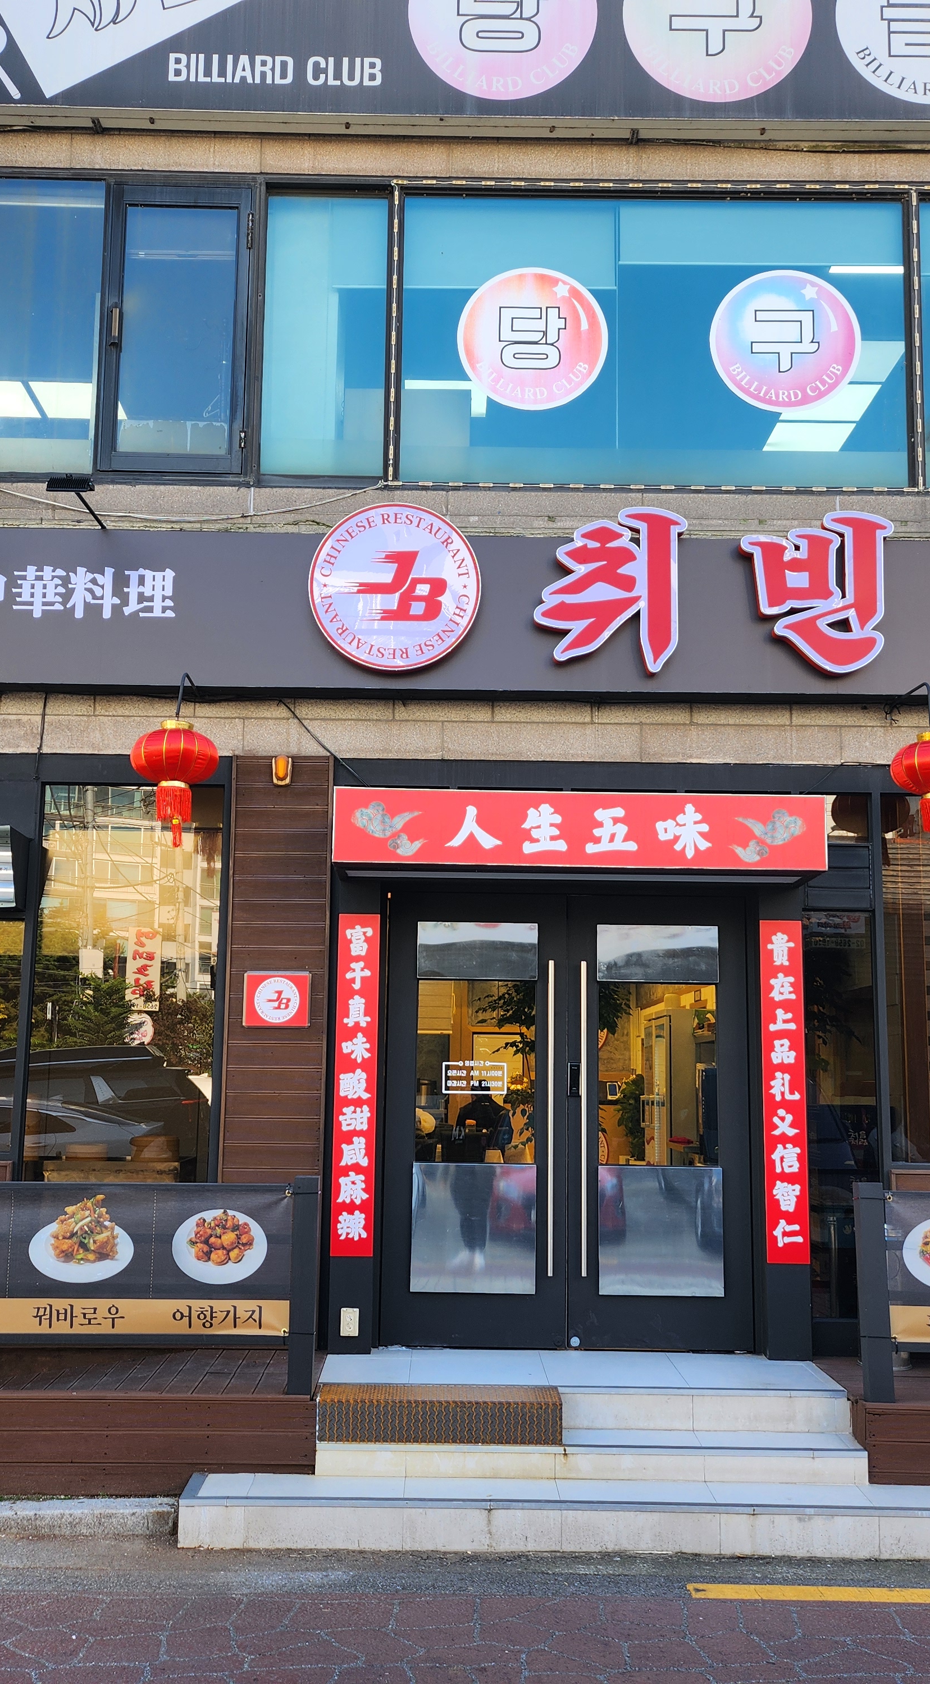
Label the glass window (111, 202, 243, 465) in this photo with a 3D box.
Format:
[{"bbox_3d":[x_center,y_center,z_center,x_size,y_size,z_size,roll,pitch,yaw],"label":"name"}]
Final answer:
[{"bbox_3d":[-1.519,-2.693,8.240,0.616,1.463,0.080,0,-9,0],"label":"glass window"}]

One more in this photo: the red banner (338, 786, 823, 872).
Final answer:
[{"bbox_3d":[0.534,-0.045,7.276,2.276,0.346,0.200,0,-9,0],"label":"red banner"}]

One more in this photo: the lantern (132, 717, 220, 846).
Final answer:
[{"bbox_3d":[-1.352,-0.281,7.275,0.411,0.610,0.411,0,-9,0],"label":"lantern"}]

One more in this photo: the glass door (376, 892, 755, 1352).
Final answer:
[{"bbox_3d":[0.492,1.333,7.538,1.812,2.166,0.080,1,-8,0],"label":"glass door"}]

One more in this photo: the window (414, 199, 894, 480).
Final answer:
[{"bbox_3d":[0.981,-2.617,8.167,2.650,1.600,0.100,1,-9,0],"label":"window"}]

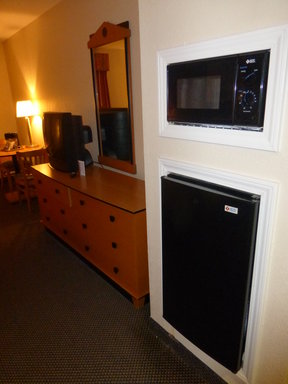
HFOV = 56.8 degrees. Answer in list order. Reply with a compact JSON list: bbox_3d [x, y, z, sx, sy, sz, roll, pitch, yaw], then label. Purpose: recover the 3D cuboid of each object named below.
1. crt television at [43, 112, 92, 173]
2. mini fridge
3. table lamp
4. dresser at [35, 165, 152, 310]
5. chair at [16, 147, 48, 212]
[{"bbox_3d":[-0.752,-0.549,2.815,0.409,0.563,0.558,-15,23,-33],"label":"crt television"},{"bbox_3d":[0.447,0.337,1.430,0.502,0.882,0.481,-17,24,-37],"label":"mini fridge"},{"bbox_3d":[-1.707,-1.006,3.932,0.251,0.656,0.251,-17,24,-37],"label":"table lamp"},{"bbox_3d":[-0.440,0.212,2.571,0.530,0.738,1.818,-17,24,-37],"label":"dresser"},{"bbox_3d":[-1.495,-0.187,3.698,0.437,0.828,0.484,-17,24,-37],"label":"chair"}]

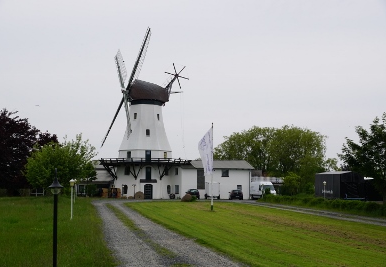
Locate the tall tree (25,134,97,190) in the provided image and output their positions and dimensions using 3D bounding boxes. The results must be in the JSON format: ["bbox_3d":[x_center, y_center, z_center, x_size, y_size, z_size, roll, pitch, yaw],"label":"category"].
[{"bbox_3d":[-18.515,4.771,93.897,10.101,9.001,9.300,0,-4,0],"label":"tall tree"}]

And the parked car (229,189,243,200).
[{"bbox_3d":[6.404,9.274,100.584,1.750,1.460,4.000,1,-4,-5],"label":"parked car"}]

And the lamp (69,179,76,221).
[{"bbox_3d":[-8.083,4.456,44.790,0.380,2.754,0.380,0,-4,0],"label":"lamp"}]

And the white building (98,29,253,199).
[{"bbox_3d":[-2.852,-2.503,105.975,24.272,25.692,16.000,1,-4,-4],"label":"white building"}]

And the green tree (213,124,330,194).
[{"bbox_3d":[14.755,5.209,126.969,21.619,13.514,16.000,0,-4,0],"label":"green tree"}]

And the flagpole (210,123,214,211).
[{"bbox_3d":[1.679,2.924,58.946,0.140,7.771,0.140,0,-4,0],"label":"flagpole"}]

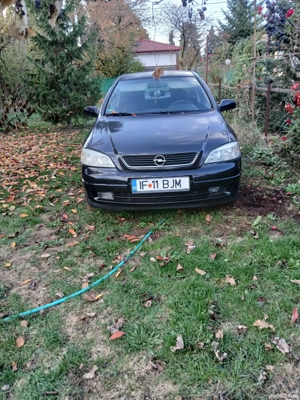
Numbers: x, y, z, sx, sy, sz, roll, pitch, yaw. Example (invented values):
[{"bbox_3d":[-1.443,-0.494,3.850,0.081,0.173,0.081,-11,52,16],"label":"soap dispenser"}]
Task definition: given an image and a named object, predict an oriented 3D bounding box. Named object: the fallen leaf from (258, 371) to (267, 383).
[{"bbox_3d":[0.530,0.823,1.400,0.049,0.020,0.030,-22,29,-40],"label":"fallen leaf"}]

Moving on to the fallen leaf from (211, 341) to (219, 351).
[{"bbox_3d":[0.338,0.764,1.571,0.033,0.020,0.044,11,26,31],"label":"fallen leaf"}]

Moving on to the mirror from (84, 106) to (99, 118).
[{"bbox_3d":[-0.759,-1.152,3.934,0.200,0.145,0.110,-2,23,3],"label":"mirror"}]

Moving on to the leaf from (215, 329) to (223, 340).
[{"bbox_3d":[0.367,0.720,1.608,0.045,0.030,0.068,4,22,18],"label":"leaf"}]

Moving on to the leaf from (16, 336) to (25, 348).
[{"bbox_3d":[-0.709,0.781,1.652,0.042,0.020,0.069,-13,24,-25],"label":"leaf"}]

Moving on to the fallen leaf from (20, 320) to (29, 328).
[{"bbox_3d":[-0.740,0.732,1.778,0.052,0.015,0.043,5,23,19],"label":"fallen leaf"}]

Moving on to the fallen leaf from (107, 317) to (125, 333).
[{"bbox_3d":[-0.198,0.755,1.829,0.073,0.030,0.115,14,28,34],"label":"fallen leaf"}]

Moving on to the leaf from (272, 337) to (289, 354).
[{"bbox_3d":[0.659,0.735,1.516,0.070,0.040,0.093,-10,22,-16],"label":"leaf"}]

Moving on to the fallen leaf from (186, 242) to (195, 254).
[{"bbox_3d":[0.350,0.421,2.546,0.059,0.025,0.102,1,23,9],"label":"fallen leaf"}]

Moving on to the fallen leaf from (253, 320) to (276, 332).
[{"bbox_3d":[0.644,0.706,1.681,0.111,0.025,0.055,14,27,36],"label":"fallen leaf"}]

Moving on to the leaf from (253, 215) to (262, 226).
[{"bbox_3d":[0.992,0.189,2.771,0.090,0.100,0.080,-2,21,3],"label":"leaf"}]

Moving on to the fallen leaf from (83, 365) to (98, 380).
[{"bbox_3d":[-0.284,0.823,1.434,0.077,0.030,0.055,-22,28,-40],"label":"fallen leaf"}]

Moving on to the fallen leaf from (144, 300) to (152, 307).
[{"bbox_3d":[-0.004,0.652,1.890,0.036,0.025,0.055,11,25,30],"label":"fallen leaf"}]

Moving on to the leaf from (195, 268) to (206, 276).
[{"bbox_3d":[0.360,0.516,2.140,0.085,0.025,0.050,14,27,37],"label":"leaf"}]

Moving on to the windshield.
[{"bbox_3d":[0.106,-1.335,3.835,1.350,0.138,0.912,-2,51,2],"label":"windshield"}]

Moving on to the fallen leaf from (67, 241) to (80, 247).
[{"bbox_3d":[-0.670,0.381,2.632,0.104,0.025,0.050,-14,24,-25],"label":"fallen leaf"}]

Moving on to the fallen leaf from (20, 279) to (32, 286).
[{"bbox_3d":[-0.930,0.621,2.260,0.087,0.012,0.029,-22,29,-37],"label":"fallen leaf"}]

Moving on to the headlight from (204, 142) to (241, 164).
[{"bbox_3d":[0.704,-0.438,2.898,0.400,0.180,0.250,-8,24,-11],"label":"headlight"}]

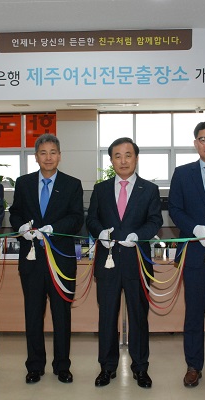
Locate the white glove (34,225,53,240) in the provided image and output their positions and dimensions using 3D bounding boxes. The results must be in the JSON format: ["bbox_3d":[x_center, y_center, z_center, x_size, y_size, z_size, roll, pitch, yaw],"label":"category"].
[{"bbox_3d":[-0.391,0.217,4.009,0.130,0.105,0.120,0,2,13],"label":"white glove"}]

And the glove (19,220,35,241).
[{"bbox_3d":[-0.484,0.198,3.880,0.110,0.130,0.130,-1,3,-24],"label":"glove"}]

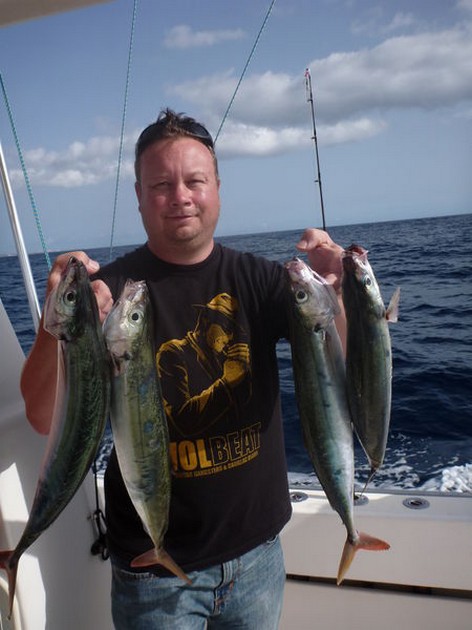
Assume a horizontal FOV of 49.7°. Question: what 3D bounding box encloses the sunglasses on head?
[{"bbox_3d":[-0.123,-0.336,1.044,0.150,0.050,0.130,-6,-23,-9],"label":"sunglasses on head"}]

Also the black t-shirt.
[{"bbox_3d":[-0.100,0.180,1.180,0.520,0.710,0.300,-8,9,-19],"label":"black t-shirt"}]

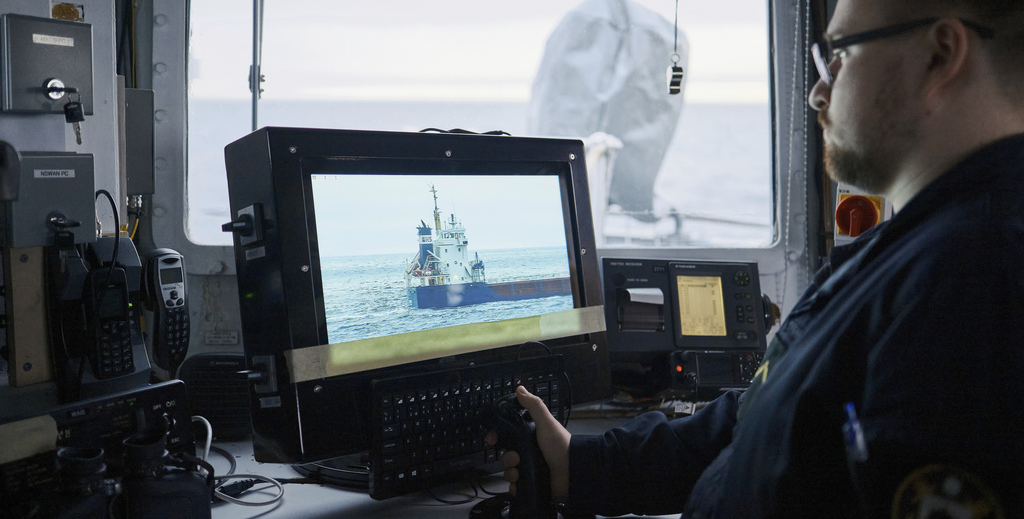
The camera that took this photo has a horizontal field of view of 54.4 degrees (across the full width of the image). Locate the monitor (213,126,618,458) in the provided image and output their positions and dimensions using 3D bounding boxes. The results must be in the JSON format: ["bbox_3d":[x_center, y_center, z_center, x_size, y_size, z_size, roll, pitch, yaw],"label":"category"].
[{"bbox_3d":[-0.098,0.032,1.278,0.489,0.366,0.108,-4,-4,-42],"label":"monitor"}]

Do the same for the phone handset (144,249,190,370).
[{"bbox_3d":[-0.508,0.075,1.470,0.054,0.180,0.045,-8,12,-41],"label":"phone handset"}]

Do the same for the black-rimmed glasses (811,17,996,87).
[{"bbox_3d":[0.355,-0.182,0.893,0.143,0.045,0.141,-8,5,22],"label":"black-rimmed glasses"}]

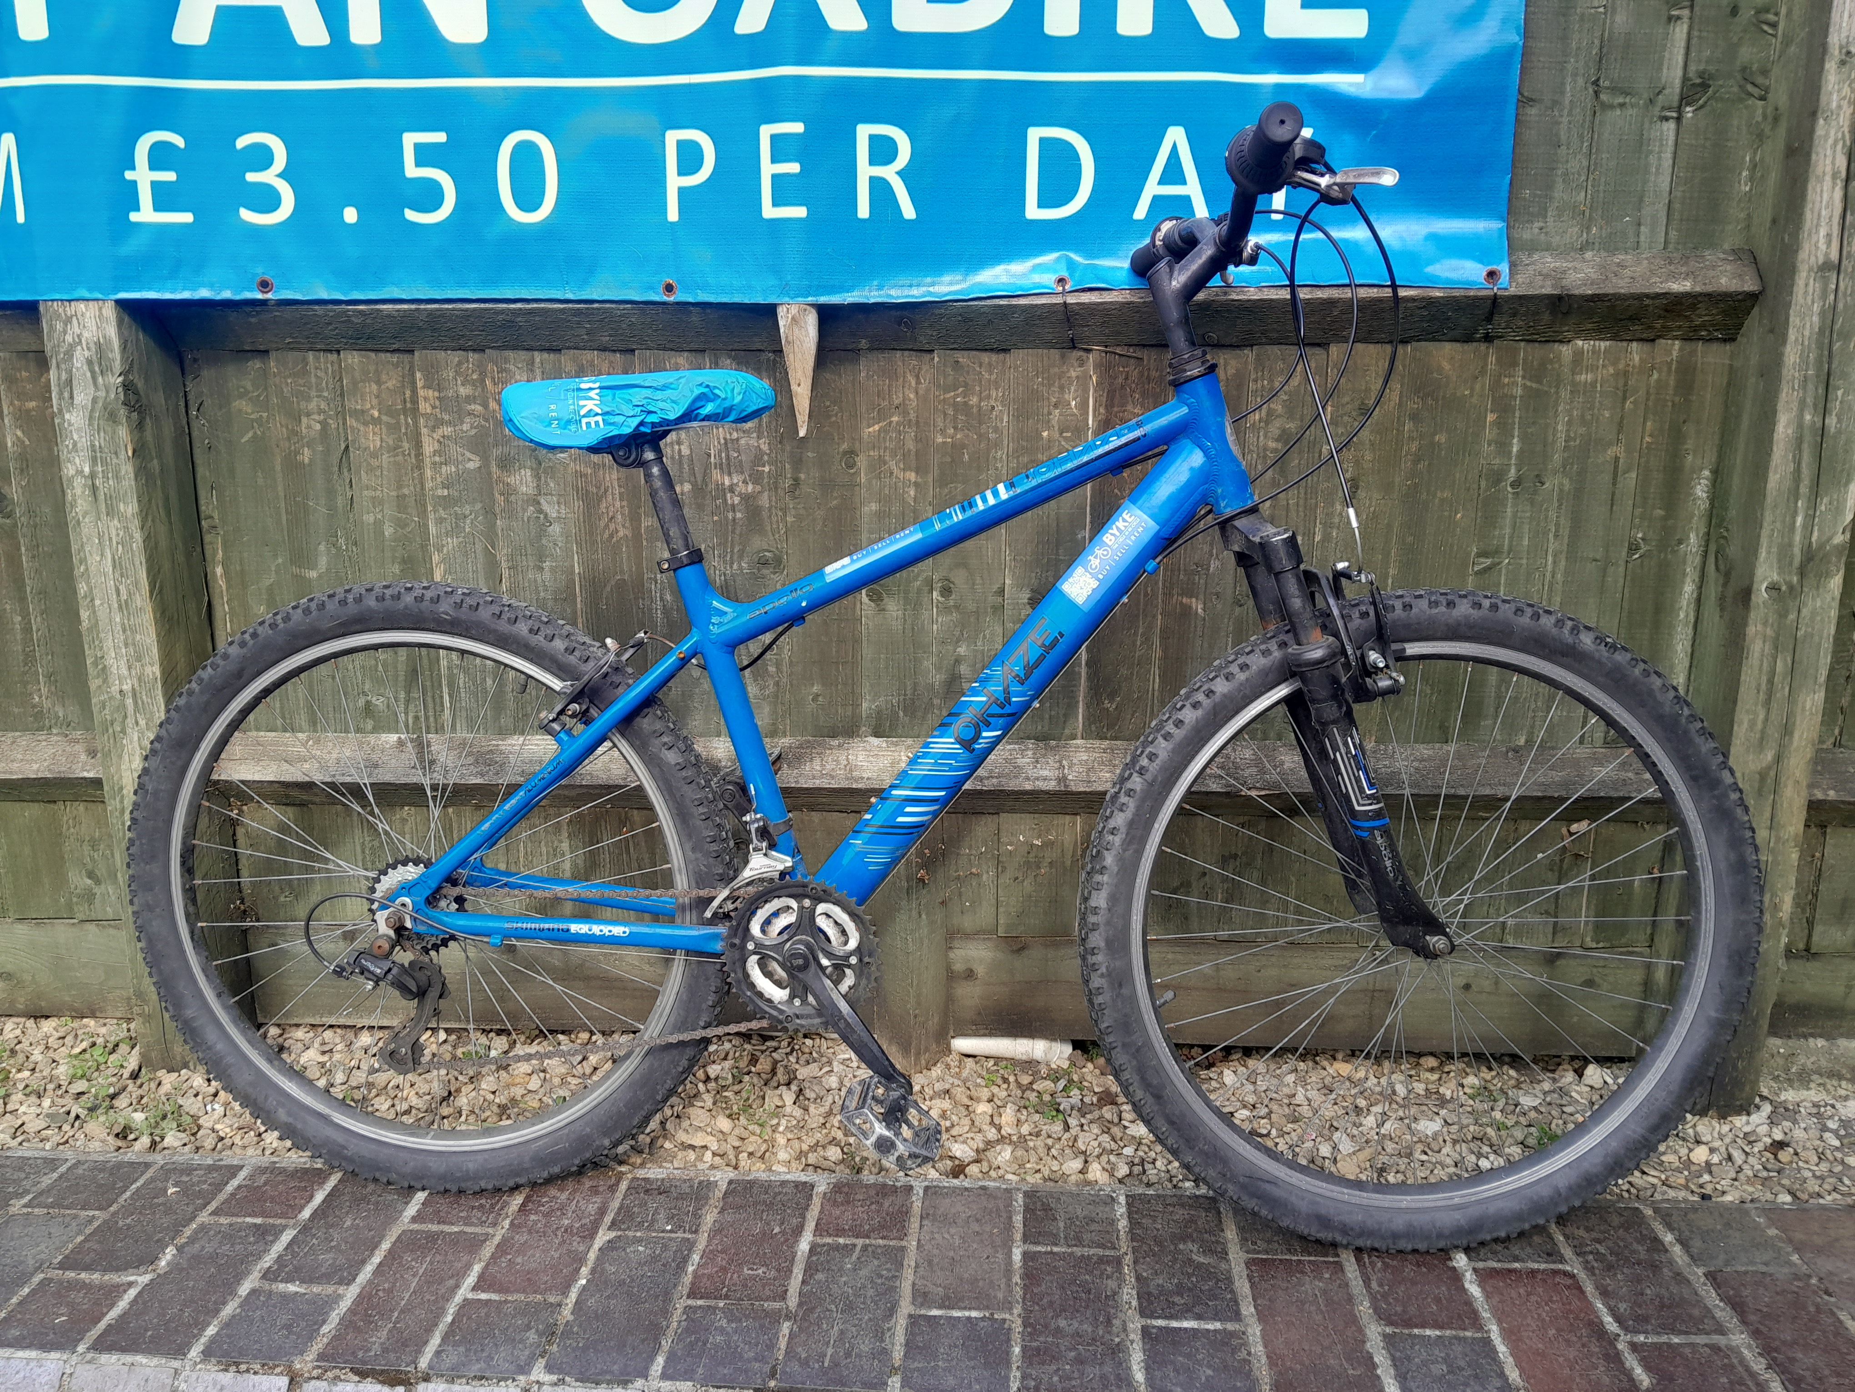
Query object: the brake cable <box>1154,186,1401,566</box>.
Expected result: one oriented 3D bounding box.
[{"bbox_3d":[0.326,-0.297,1.339,0.208,0.340,0.200,0,8,0],"label":"brake cable"}]

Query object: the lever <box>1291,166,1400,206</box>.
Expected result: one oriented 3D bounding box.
[{"bbox_3d":[0.341,-0.423,1.154,0.068,0.038,0.150,0,8,0],"label":"lever"}]

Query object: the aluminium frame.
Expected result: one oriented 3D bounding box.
[{"bbox_3d":[-0.121,-0.023,1.449,0.893,0.612,0.146,1,10,6],"label":"aluminium frame"}]

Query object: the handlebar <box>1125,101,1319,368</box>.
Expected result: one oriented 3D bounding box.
[{"bbox_3d":[0.269,-0.399,1.340,0.116,0.170,0.634,0,8,0],"label":"handlebar"}]

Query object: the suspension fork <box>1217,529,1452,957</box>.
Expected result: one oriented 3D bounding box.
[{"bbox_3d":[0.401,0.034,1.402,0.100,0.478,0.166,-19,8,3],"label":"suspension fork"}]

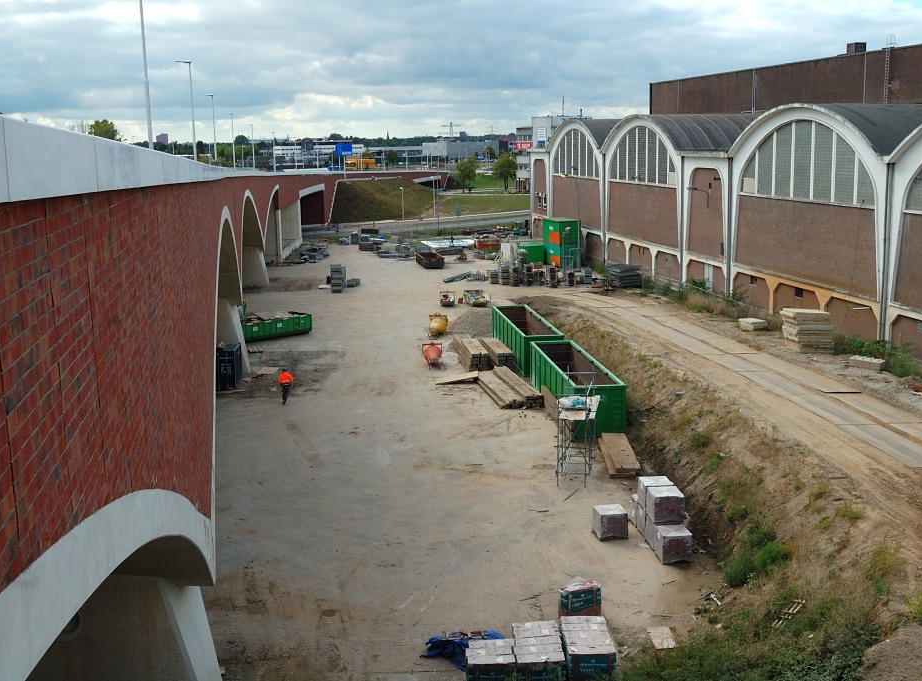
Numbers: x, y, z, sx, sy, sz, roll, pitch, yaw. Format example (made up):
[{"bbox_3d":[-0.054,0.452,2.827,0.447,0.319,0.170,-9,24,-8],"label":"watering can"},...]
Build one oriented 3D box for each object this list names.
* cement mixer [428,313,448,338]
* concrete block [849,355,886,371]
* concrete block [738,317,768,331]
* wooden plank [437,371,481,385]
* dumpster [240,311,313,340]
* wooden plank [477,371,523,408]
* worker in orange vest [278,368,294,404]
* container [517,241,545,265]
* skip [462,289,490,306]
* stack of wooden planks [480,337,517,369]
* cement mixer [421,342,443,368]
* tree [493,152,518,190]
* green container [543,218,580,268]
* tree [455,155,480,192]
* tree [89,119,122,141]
[{"bbox_3d":[-1.662,-1.051,74.168,1.300,1.350,2.000,1,11,8],"label":"cement mixer"},{"bbox_3d":[21.578,1.215,54.283,1.600,0.430,0.800,8,14,40],"label":"concrete block"},{"bbox_3d":[18.974,-1.050,66.529,1.200,0.480,1.250,-6,12,-25],"label":"concrete block"},{"bbox_3d":[-0.205,2.117,56.998,2.380,0.060,1.252,-11,11,1],"label":"wooden plank"},{"bbox_3d":[-13.837,-0.998,73.054,5.900,1.350,2.400,-10,14,-40],"label":"dumpster"},{"bbox_3d":[2.105,2.741,57.181,1.200,0.420,6.900,-2,11,-11],"label":"wooden plank"},{"bbox_3d":[-9.146,2.403,53.351,0.700,1.840,0.460,-2,11,-5],"label":"worker in orange vest"},{"bbox_3d":[7.567,-9.186,110.986,2.450,2.450,4.000,-2,11,-4],"label":"container"},{"bbox_3d":[1.414,-3.558,87.944,1.750,1.000,2.700,-2,11,-12],"label":"skip"},{"bbox_3d":[2.256,0.775,64.113,1.000,0.850,5.000,-2,11,-9],"label":"stack of wooden planks"},{"bbox_3d":[-1.798,0.977,63.764,1.300,1.350,2.000,-1,11,-4],"label":"cement mixer"},{"bbox_3d":[10.818,-41.084,248.738,5.700,9.200,5.700,0,11,0],"label":"tree"},{"bbox_3d":[11.384,-10.942,115.393,2.440,5.180,5.600,-3,11,-13],"label":"green container"},{"bbox_3d":[1.620,-41.370,255.000,6.200,9.000,6.200,-1,11,0],"label":"tree"},{"bbox_3d":[-90.478,-47.686,261.616,9.500,17.000,9.500,-1,11,0],"label":"tree"}]

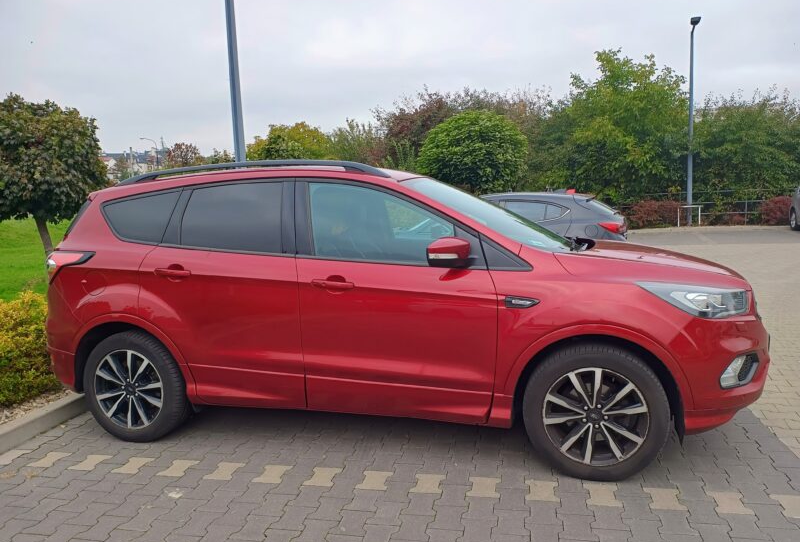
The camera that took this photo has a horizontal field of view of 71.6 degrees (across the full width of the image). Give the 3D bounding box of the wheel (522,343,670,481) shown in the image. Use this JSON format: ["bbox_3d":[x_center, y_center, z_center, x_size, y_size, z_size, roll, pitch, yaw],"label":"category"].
[{"bbox_3d":[0.975,0.700,2.795,0.685,0.685,0.235,0,7,15],"label":"wheel"}]

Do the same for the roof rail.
[{"bbox_3d":[-0.943,-0.581,3.324,1.840,0.130,0.080,0,7,15],"label":"roof rail"}]

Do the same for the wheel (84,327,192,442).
[{"bbox_3d":[-1.627,0.709,3.476,0.690,0.690,0.240,0,7,15],"label":"wheel"}]

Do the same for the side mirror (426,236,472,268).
[{"bbox_3d":[0.238,-0.094,2.695,0.190,0.155,0.230,0,7,15],"label":"side mirror"}]

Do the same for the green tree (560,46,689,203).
[{"bbox_3d":[10.769,-6.647,26.964,6.100,7.928,5.500,1,7,22],"label":"green tree"}]

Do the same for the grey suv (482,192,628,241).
[{"bbox_3d":[1.284,-0.490,9.112,4.460,1.460,1.800,0,7,15],"label":"grey suv"}]

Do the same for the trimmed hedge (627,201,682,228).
[{"bbox_3d":[10.762,-2.394,23.575,2.250,1.279,1.200,-2,7,0],"label":"trimmed hedge"}]

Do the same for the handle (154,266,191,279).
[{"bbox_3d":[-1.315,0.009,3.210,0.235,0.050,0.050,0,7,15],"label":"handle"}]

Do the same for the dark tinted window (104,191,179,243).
[{"bbox_3d":[-1.587,-0.321,3.386,0.610,0.323,0.060,0,-9,20],"label":"dark tinted window"}]

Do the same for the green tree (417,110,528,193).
[{"bbox_3d":[2.127,-2.633,16.106,3.100,3.950,3.100,0,7,15],"label":"green tree"}]

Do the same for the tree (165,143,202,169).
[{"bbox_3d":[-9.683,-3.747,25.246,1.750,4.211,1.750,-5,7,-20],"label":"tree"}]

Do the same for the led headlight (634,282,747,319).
[{"bbox_3d":[1.416,0.119,2.657,0.550,0.170,0.320,0,7,21],"label":"led headlight"}]

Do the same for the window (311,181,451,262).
[{"bbox_3d":[-0.121,-0.257,2.953,0.820,0.470,0.070,0,-14,15],"label":"window"}]

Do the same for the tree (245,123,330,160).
[{"bbox_3d":[-5.874,-5.194,30.341,4.700,5.826,4.500,-3,7,-10],"label":"tree"}]

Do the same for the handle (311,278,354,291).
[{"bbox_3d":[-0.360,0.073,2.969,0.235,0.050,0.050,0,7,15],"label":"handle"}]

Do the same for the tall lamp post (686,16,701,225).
[{"bbox_3d":[11.123,-5.595,20.963,0.280,7.740,0.450,-6,8,-30],"label":"tall lamp post"}]

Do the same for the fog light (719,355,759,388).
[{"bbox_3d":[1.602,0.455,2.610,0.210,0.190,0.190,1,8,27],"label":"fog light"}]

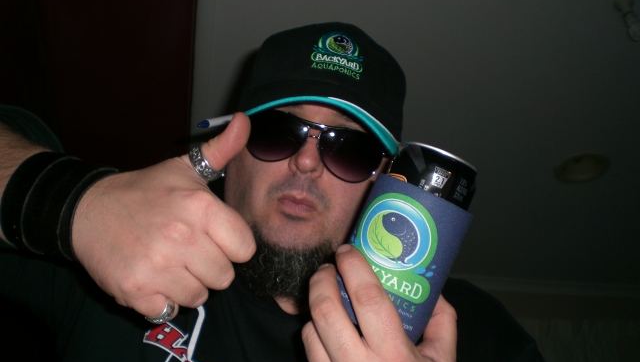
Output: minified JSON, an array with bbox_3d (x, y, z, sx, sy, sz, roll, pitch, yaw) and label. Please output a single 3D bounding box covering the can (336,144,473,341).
[{"bbox_3d":[0.064,0.043,0.522,0.075,0.134,0.075,24,-1,1],"label":"can"}]

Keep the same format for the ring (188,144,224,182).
[{"bbox_3d":[-0.078,-0.013,0.483,0.009,0.025,0.025,-43,1,8],"label":"ring"}]

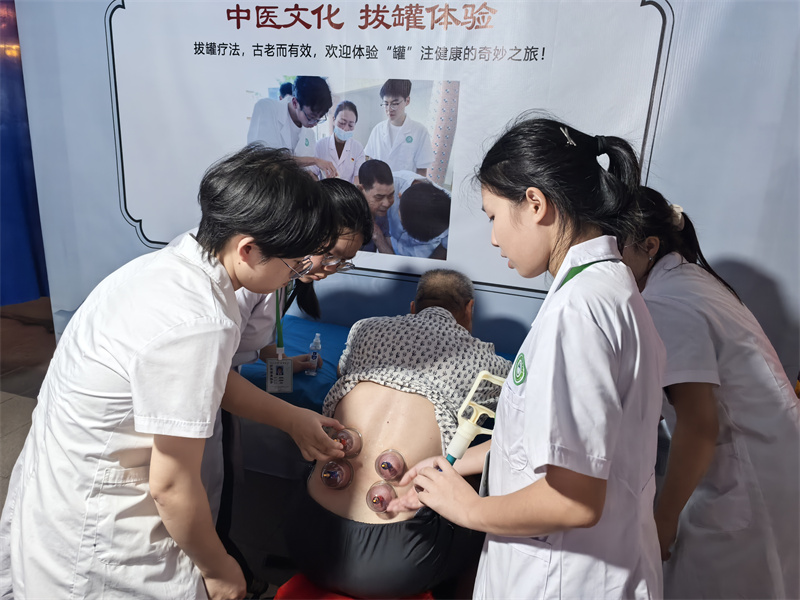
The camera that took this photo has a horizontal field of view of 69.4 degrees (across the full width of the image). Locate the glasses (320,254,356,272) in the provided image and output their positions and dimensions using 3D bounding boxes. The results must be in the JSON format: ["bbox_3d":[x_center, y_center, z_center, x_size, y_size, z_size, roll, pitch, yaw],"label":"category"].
[{"bbox_3d":[-0.178,-0.140,1.482,0.048,0.135,0.138,-33,-23,18],"label":"glasses"}]

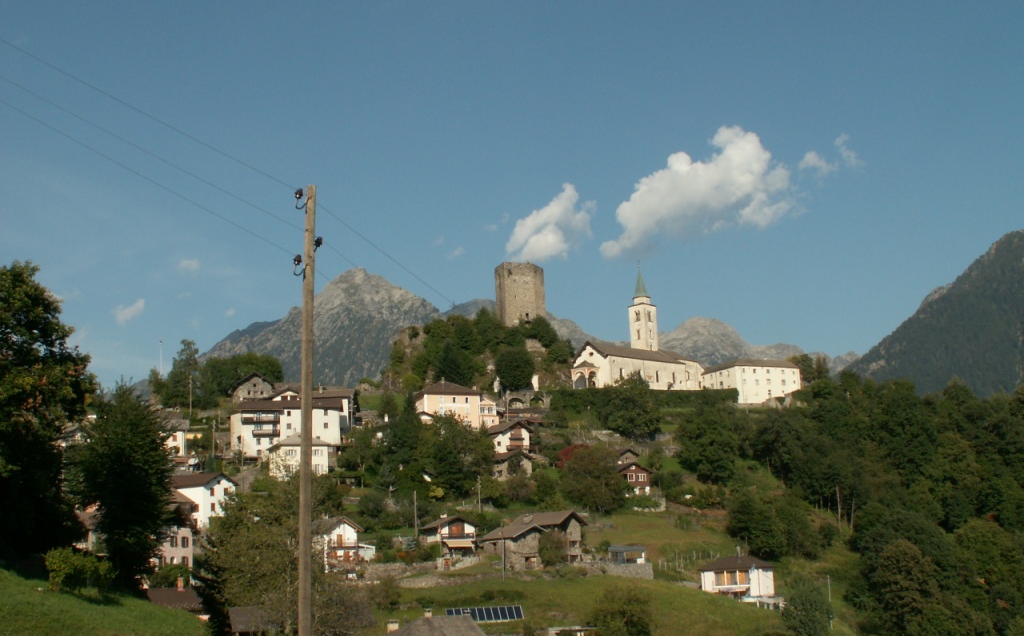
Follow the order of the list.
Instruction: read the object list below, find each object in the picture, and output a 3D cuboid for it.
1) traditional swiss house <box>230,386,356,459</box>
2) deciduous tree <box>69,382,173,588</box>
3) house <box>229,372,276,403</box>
[{"bbox_3d":[-47.308,22.593,281.000,24.500,14.400,13.000,1,-11,-21],"label":"traditional swiss house"},{"bbox_3d":[-22.500,9.738,75.000,5.800,11.700,5.800,-3,-10,0],"label":"deciduous tree"},{"bbox_3d":[-60.912,17.018,305.523,10.100,7.600,9.000,0,-10,-16],"label":"house"}]

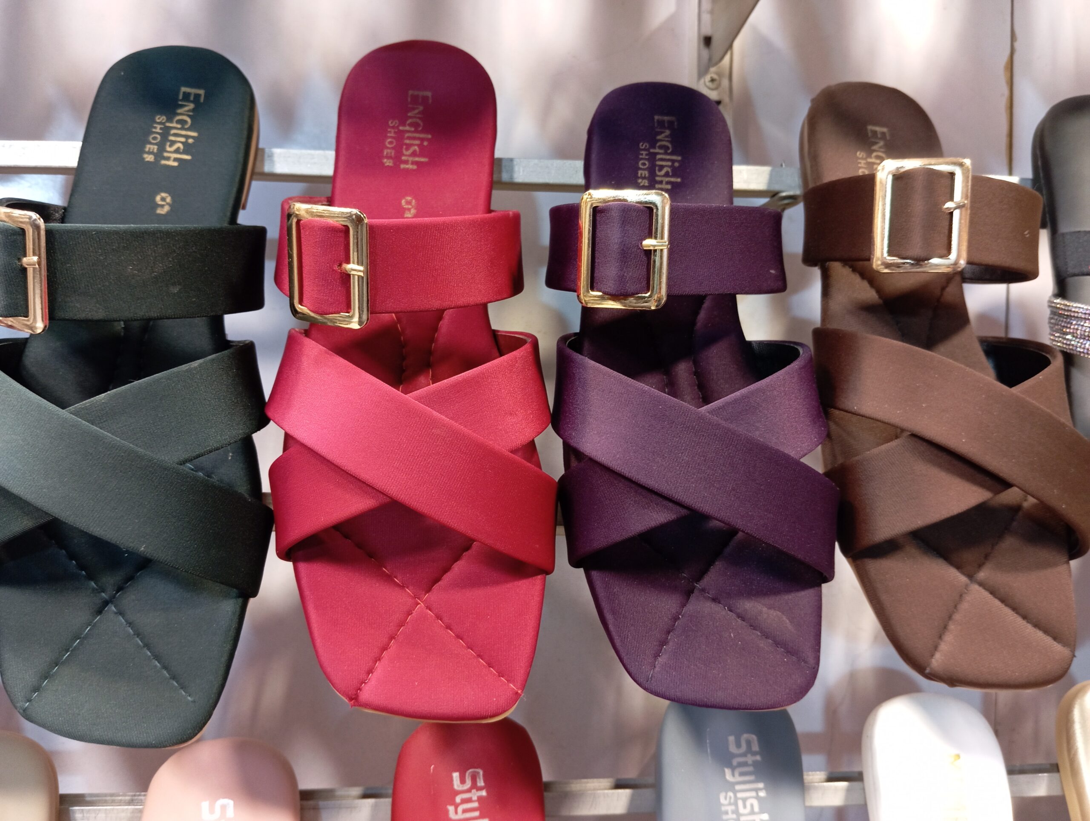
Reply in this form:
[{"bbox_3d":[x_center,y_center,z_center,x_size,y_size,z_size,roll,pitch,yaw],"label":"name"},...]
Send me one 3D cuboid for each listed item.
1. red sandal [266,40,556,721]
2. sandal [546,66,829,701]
[{"bbox_3d":[-0.049,-0.018,0.324,0.089,0.250,0.027,-3,-12,-5],"label":"red sandal"},{"bbox_3d":[0.048,-0.014,0.347,0.090,0.250,0.027,-4,-15,-6],"label":"sandal"}]

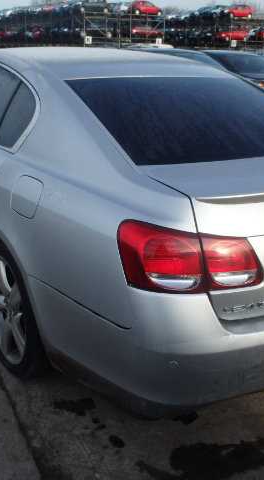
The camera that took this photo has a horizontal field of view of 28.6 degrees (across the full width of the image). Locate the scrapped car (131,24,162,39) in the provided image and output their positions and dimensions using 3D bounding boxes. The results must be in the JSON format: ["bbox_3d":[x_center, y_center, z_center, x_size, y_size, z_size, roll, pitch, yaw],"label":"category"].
[{"bbox_3d":[1.691,-21.285,52.850,3.700,1.380,1.650,-6,22,-21],"label":"scrapped car"}]

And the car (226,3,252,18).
[{"bbox_3d":[10.977,-23.663,53.612,3.650,1.430,1.650,-11,24,-29],"label":"car"}]

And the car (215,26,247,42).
[{"bbox_3d":[10.505,-21.588,54.385,3.950,1.340,1.700,-11,24,-29],"label":"car"}]

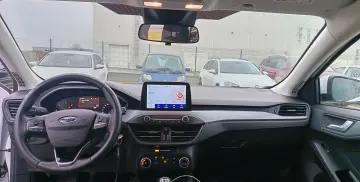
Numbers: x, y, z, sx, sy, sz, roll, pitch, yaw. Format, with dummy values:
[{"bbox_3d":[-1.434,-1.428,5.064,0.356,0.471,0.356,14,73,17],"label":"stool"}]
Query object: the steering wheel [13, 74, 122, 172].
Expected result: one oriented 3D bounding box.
[{"bbox_3d":[-0.402,0.110,0.927,0.370,0.370,0.100,-3,-24,-6],"label":"steering wheel"}]

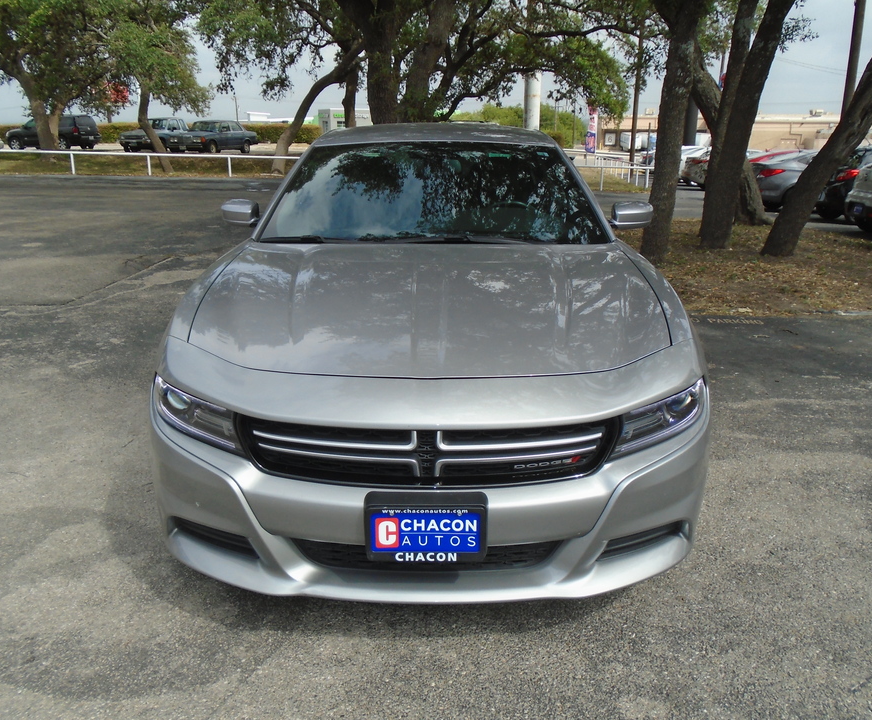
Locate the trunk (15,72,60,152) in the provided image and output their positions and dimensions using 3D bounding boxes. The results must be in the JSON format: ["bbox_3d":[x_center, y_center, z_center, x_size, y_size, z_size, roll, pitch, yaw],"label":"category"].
[{"bbox_3d":[-14.737,-9.065,26.734,1.600,3.000,1.000,-9,20,-27],"label":"trunk"}]

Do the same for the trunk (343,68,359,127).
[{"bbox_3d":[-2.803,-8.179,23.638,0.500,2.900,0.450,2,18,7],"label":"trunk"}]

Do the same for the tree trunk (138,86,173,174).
[{"bbox_3d":[-8.269,-6.731,21.146,0.800,2.450,0.500,0,18,1],"label":"tree trunk"}]

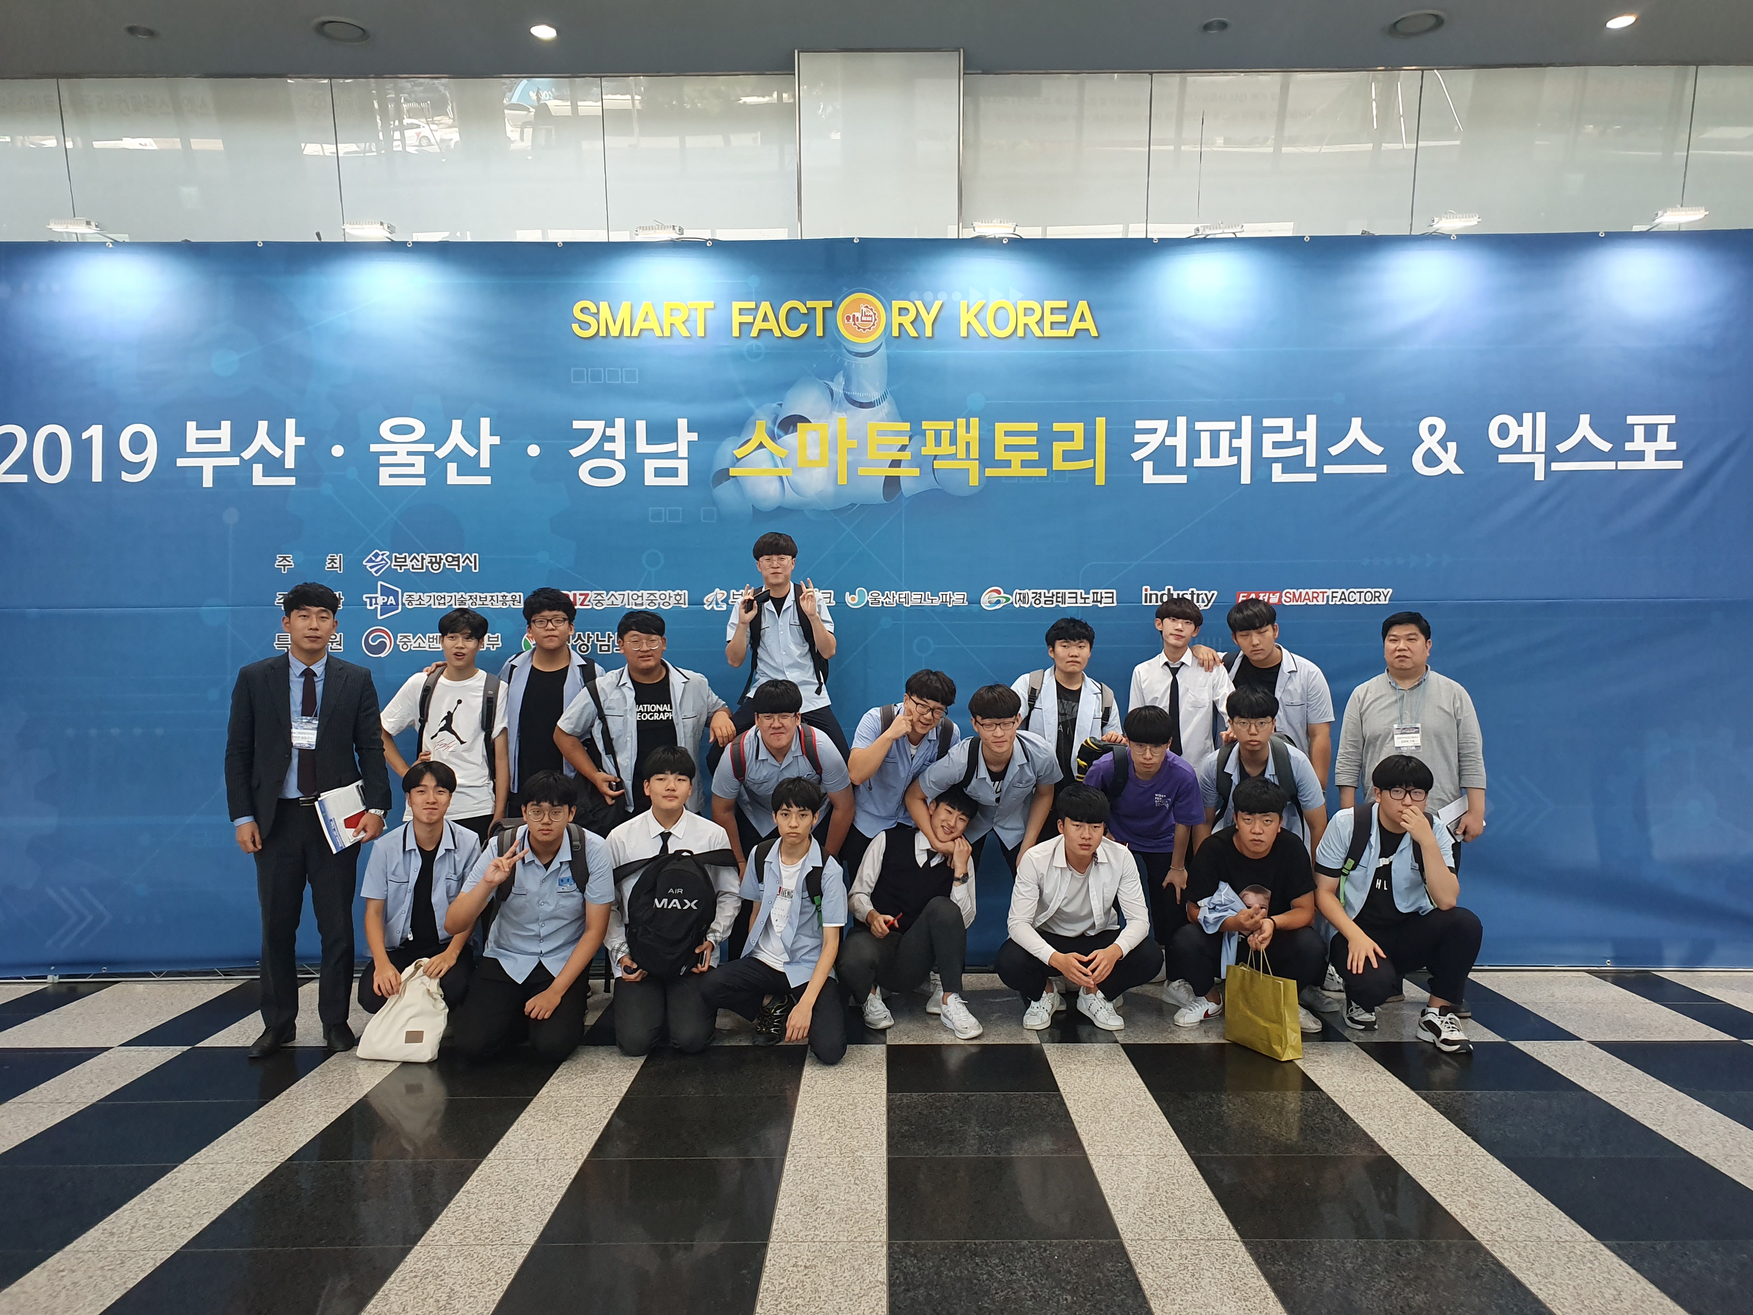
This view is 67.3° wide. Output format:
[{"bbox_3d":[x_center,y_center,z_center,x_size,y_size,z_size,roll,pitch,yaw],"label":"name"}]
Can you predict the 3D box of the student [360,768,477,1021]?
[{"bbox_3d":[-1.873,0.974,5.400,0.520,1.090,0.680,0,0,-8],"label":"student"}]

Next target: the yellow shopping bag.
[{"bbox_3d":[1.439,1.269,4.913,0.100,0.375,0.330,0,-1,-26],"label":"yellow shopping bag"}]

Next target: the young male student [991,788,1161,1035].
[{"bbox_3d":[0.841,1.009,5.480,0.680,0.980,0.700,0,0,5],"label":"young male student"}]

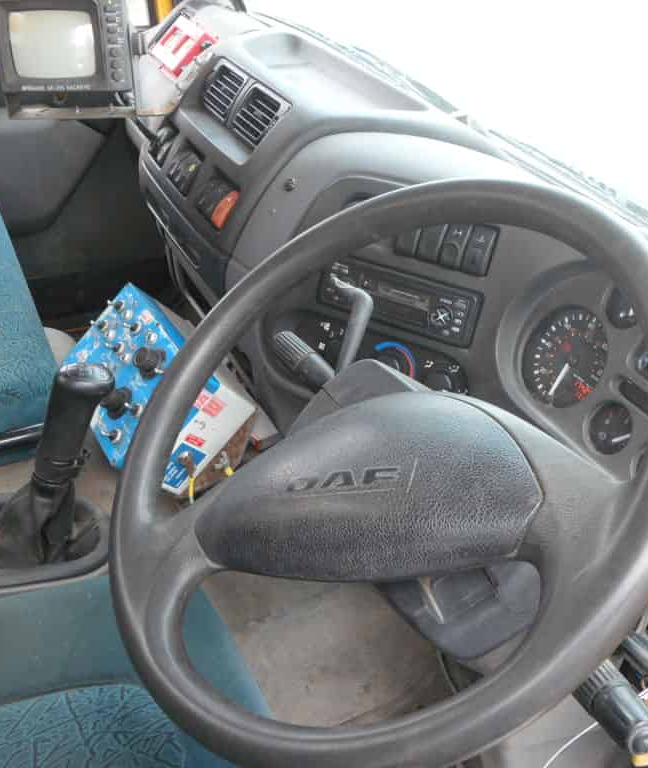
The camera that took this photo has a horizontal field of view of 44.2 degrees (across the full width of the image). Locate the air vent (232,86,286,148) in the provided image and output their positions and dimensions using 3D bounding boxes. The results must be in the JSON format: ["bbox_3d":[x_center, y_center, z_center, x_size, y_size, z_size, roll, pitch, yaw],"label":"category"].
[{"bbox_3d":[-0.069,-0.314,0.953,0.030,0.063,0.069,17,24,-44],"label":"air vent"}]

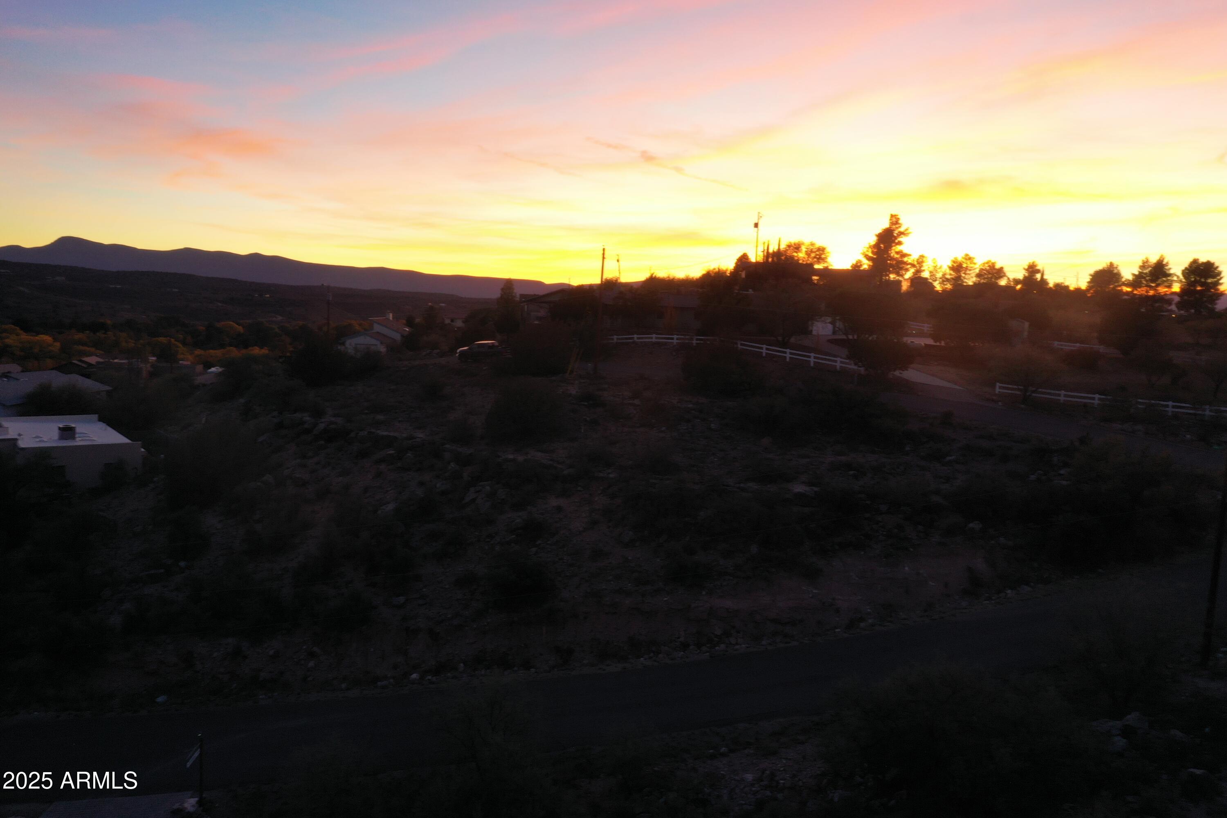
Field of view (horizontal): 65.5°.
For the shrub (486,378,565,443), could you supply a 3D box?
[{"bbox_3d":[-5.232,0.141,56.000,4.530,3.580,4.300,2,6,0],"label":"shrub"}]

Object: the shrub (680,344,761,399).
[{"bbox_3d":[7.911,-2.779,70.000,5.730,3.680,5.430,2,6,0],"label":"shrub"}]

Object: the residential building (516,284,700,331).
[{"bbox_3d":[-0.373,-11.238,106.000,19.500,5.000,11.500,2,6,0],"label":"residential building"}]

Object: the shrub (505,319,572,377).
[{"bbox_3d":[-6.268,-5.065,80.000,5.380,4.430,5.100,2,6,0],"label":"shrub"}]

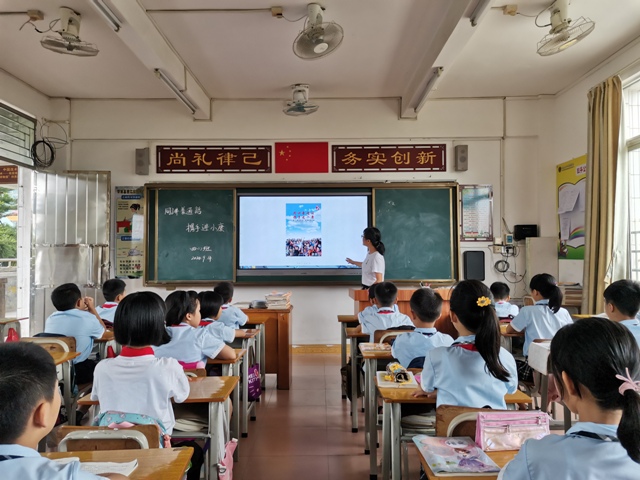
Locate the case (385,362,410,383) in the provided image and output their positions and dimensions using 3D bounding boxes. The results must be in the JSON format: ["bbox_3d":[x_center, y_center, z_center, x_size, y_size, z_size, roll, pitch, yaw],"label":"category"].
[{"bbox_3d":[0.346,0.579,2.111,0.075,0.060,0.180,0,-2,0],"label":"case"}]

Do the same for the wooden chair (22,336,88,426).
[{"bbox_3d":[-1.682,1.009,3.167,0.370,0.760,0.430,0,-2,0],"label":"wooden chair"}]

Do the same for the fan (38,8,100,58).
[{"bbox_3d":[-2.106,-1.746,4.108,0.440,0.360,0.440,0,-2,0],"label":"fan"}]

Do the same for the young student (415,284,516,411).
[{"bbox_3d":[0.535,0.740,1.834,0.400,1.180,0.550,0,-2,-6],"label":"young student"}]

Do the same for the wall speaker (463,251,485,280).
[{"bbox_3d":[2.002,0.341,6.205,0.235,0.385,0.170,0,-2,0],"label":"wall speaker"}]

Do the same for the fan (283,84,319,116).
[{"bbox_3d":[-0.237,-1.686,5.839,0.430,0.370,0.430,0,-2,0],"label":"fan"}]

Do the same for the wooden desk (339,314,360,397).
[{"bbox_3d":[0.470,1.082,4.529,0.600,0.710,0.410,0,-2,0],"label":"wooden desk"}]

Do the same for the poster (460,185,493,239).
[{"bbox_3d":[2.035,-0.352,6.284,0.430,0.730,0.025,0,-2,0],"label":"poster"}]

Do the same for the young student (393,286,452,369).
[{"bbox_3d":[0.550,0.820,2.636,0.380,1.120,0.580,0,-2,0],"label":"young student"}]

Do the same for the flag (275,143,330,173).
[{"bbox_3d":[-0.236,-1.080,6.269,0.685,0.410,0.012,0,-2,0],"label":"flag"}]

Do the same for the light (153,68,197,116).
[{"bbox_3d":[-1.528,-1.556,5.181,0.070,0.100,1.240,0,-2,0],"label":"light"}]

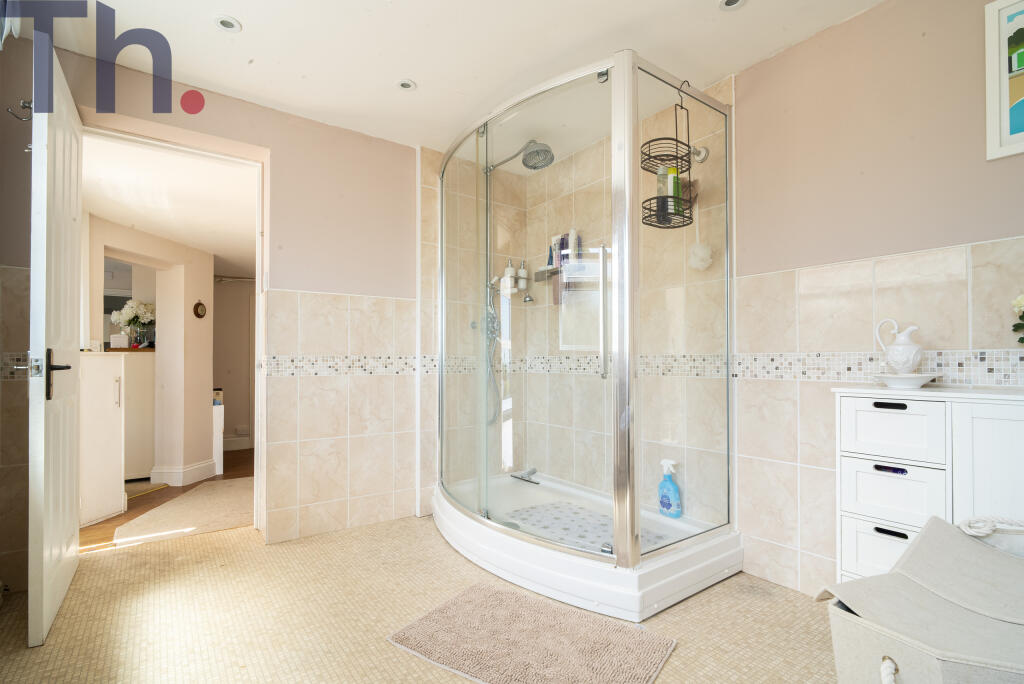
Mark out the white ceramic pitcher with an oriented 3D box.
[{"bbox_3d":[1.259,0.015,1.489,0.105,0.182,0.117,1,-3,-37],"label":"white ceramic pitcher"}]

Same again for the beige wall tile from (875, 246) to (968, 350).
[{"bbox_3d":[1.335,-0.135,1.492,0.010,0.328,0.235,0,-1,-37],"label":"beige wall tile"}]

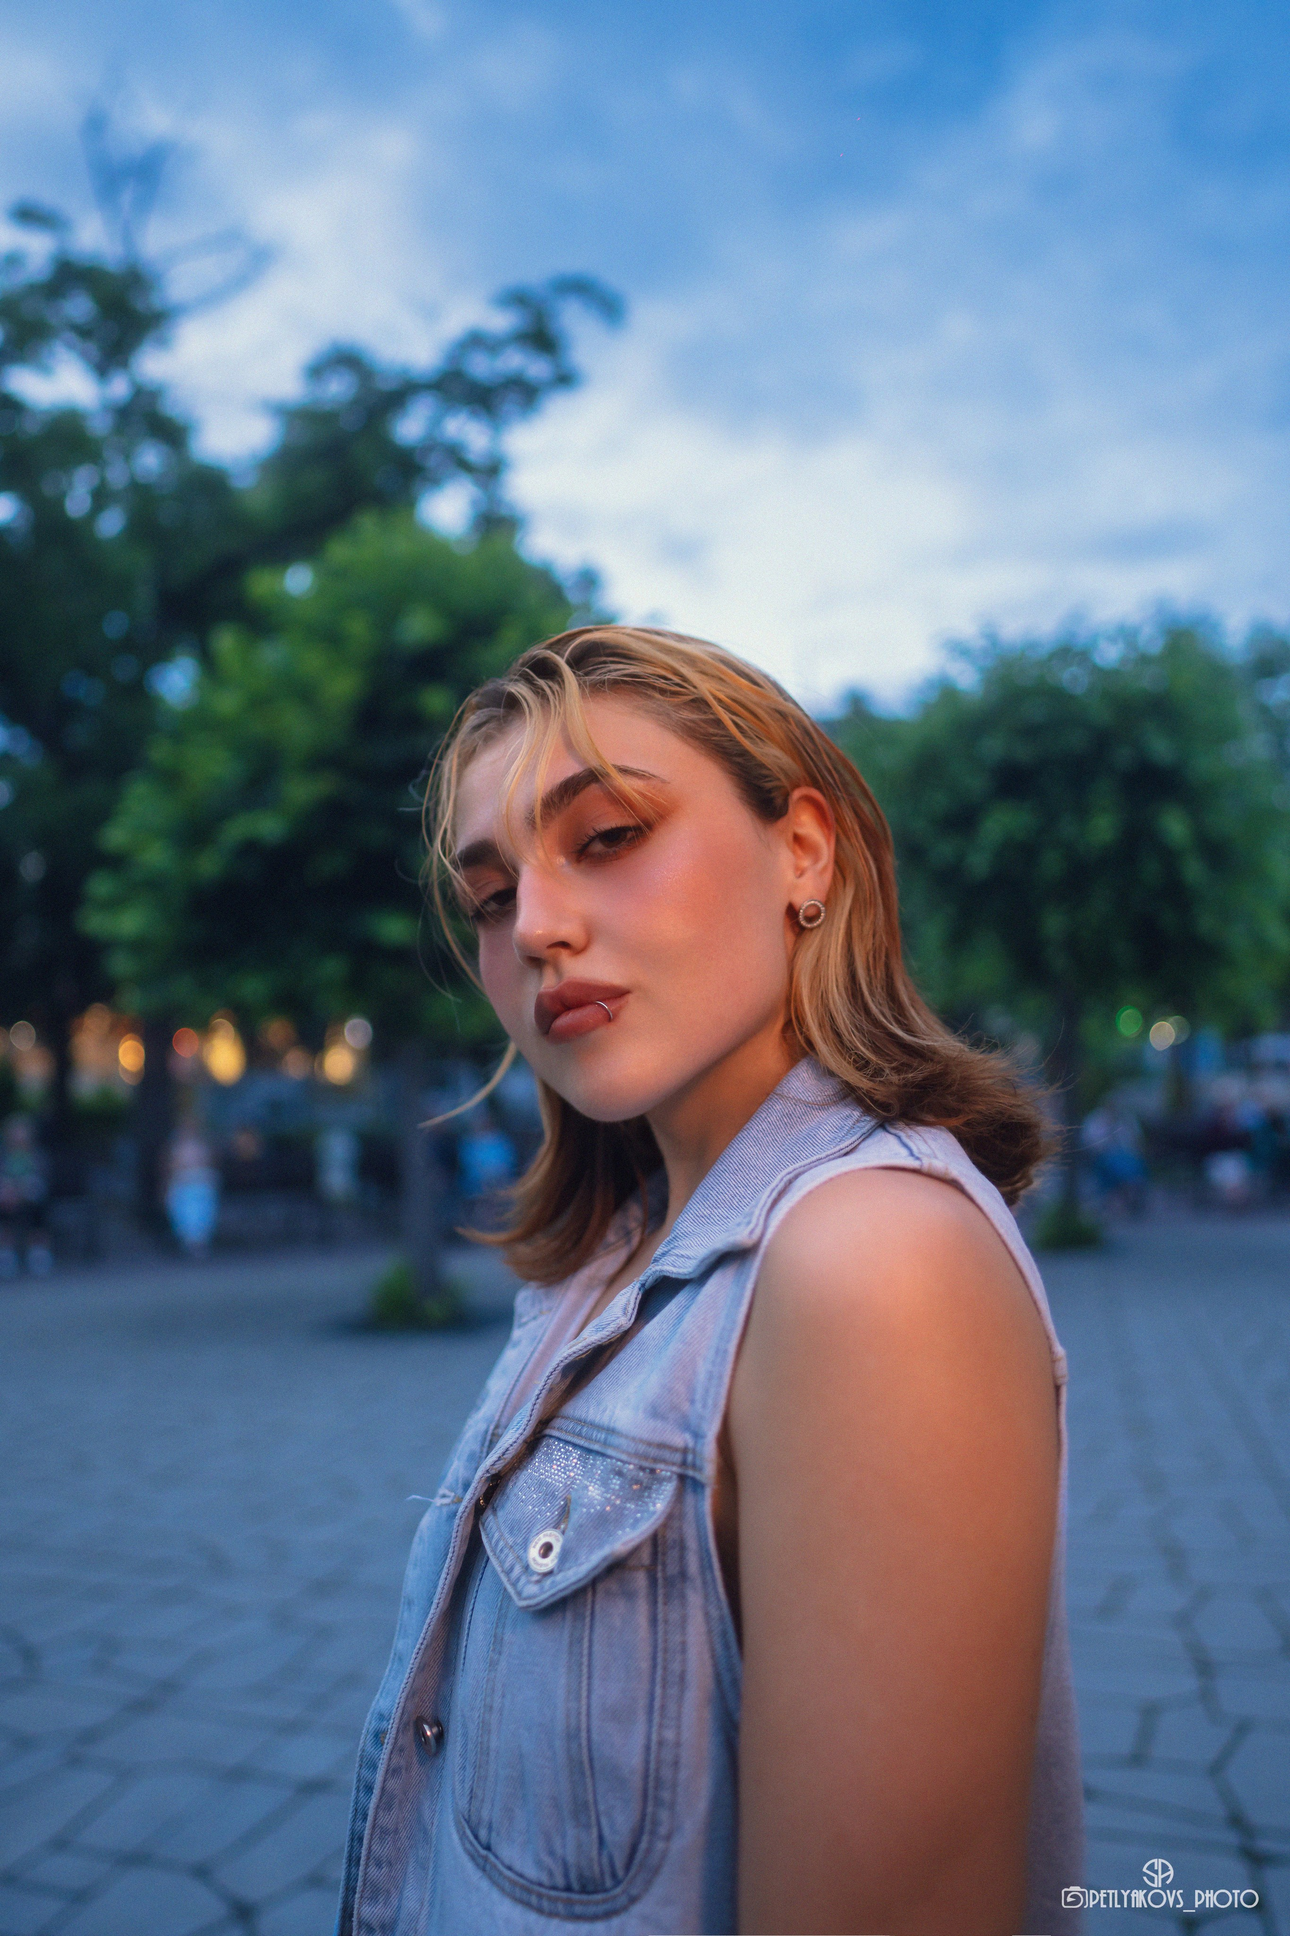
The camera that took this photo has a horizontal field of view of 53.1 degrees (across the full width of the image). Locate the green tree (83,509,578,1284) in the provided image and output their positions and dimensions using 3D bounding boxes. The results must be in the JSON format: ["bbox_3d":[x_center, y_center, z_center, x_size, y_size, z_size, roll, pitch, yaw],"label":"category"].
[{"bbox_3d":[-1.868,-0.520,10.026,4.700,6.360,4.600,-2,-7,0],"label":"green tree"}]

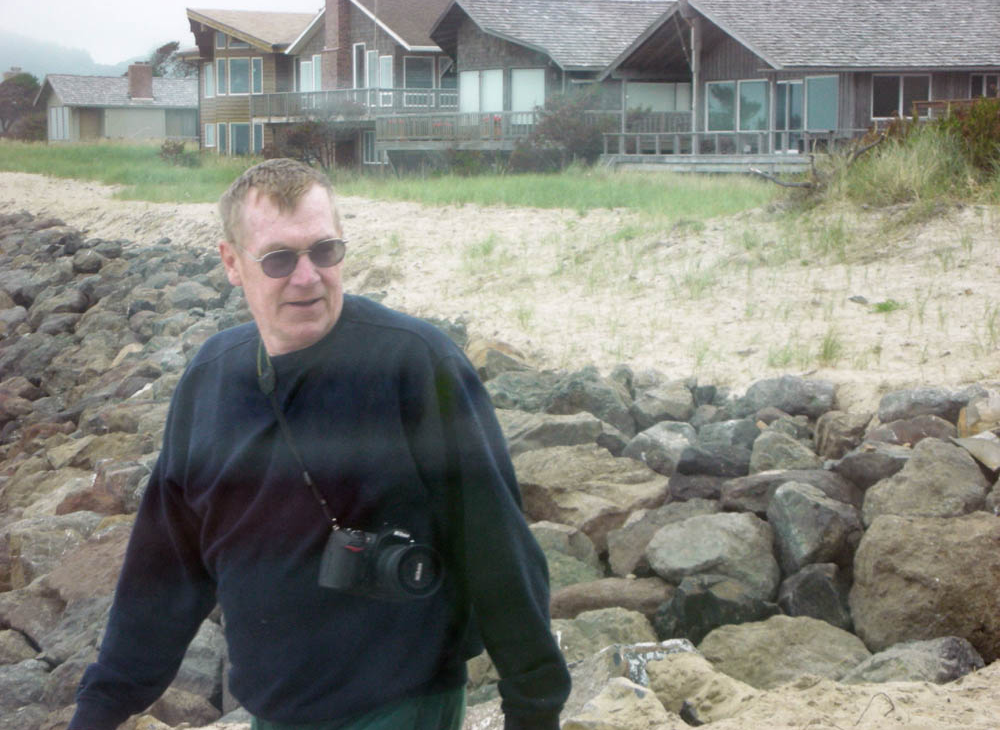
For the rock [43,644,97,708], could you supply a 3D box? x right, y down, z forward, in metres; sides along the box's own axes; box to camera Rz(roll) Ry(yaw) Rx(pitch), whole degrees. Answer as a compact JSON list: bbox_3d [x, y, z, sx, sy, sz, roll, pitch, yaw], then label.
[{"bbox_3d":[-1.582,1.150,11.200,0.250,0.240,0.240,0,4,0],"label":"rock"}]

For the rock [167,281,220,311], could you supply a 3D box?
[{"bbox_3d":[-3.233,-0.733,32.000,0.570,0.330,0.460,0,4,0],"label":"rock"}]

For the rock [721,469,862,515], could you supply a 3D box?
[{"bbox_3d":[1.355,0.597,14.100,0.660,0.260,0.420,0,4,0],"label":"rock"}]

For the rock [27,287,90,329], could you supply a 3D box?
[{"bbox_3d":[-4.075,-0.531,28.000,0.590,0.380,0.500,0,4,0],"label":"rock"}]

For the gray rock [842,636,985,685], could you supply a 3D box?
[{"bbox_3d":[1.391,1.004,10.200,0.470,0.210,0.400,0,4,0],"label":"gray rock"}]

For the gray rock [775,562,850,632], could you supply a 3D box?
[{"bbox_3d":[1.130,0.846,10.900,0.290,0.270,0.290,0,5,0],"label":"gray rock"}]

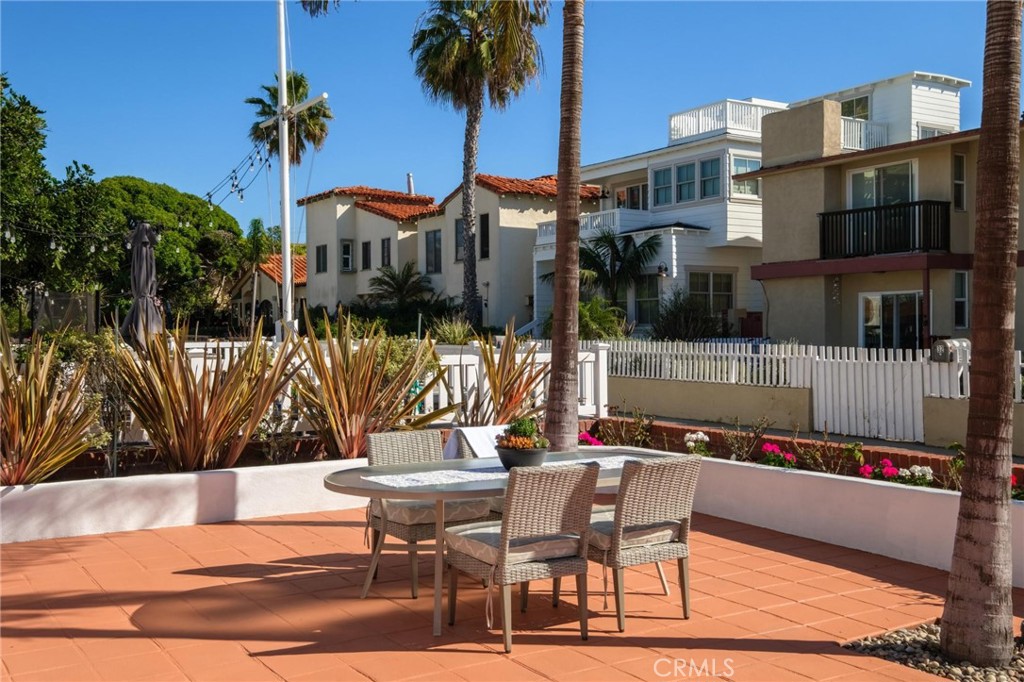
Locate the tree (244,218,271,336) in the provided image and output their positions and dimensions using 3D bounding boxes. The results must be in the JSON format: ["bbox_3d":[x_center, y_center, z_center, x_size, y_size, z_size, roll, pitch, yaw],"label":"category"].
[{"bbox_3d":[-8.163,-1.392,30.989,0.850,5.056,0.850,0,1,-32],"label":"tree"}]

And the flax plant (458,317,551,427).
[{"bbox_3d":[-0.083,0.365,9.400,0.900,1.170,0.950,0,1,0],"label":"flax plant"}]

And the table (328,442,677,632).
[{"bbox_3d":[0.013,1.089,5.481,2.140,0.725,1.110,0,1,-30],"label":"table"}]

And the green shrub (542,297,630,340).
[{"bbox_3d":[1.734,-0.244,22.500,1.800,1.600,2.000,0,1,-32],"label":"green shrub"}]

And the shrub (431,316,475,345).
[{"bbox_3d":[-1.416,-0.274,23.000,1.000,0.750,1.030,0,1,0],"label":"shrub"}]

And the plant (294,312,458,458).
[{"bbox_3d":[-1.205,0.405,8.600,1.250,1.300,1.400,0,1,-32],"label":"plant"}]

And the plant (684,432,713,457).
[{"bbox_3d":[1.669,0.926,8.650,0.220,0.240,0.230,0,1,-32],"label":"plant"}]

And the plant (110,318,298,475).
[{"bbox_3d":[-2.496,0.473,7.950,1.250,1.220,1.450,0,1,-32],"label":"plant"}]

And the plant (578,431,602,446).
[{"bbox_3d":[0.776,0.999,9.800,0.250,0.210,0.280,0,1,-32],"label":"plant"}]

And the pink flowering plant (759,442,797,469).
[{"bbox_3d":[2.170,0.944,7.900,0.250,0.220,0.290,0,1,-32],"label":"pink flowering plant"}]

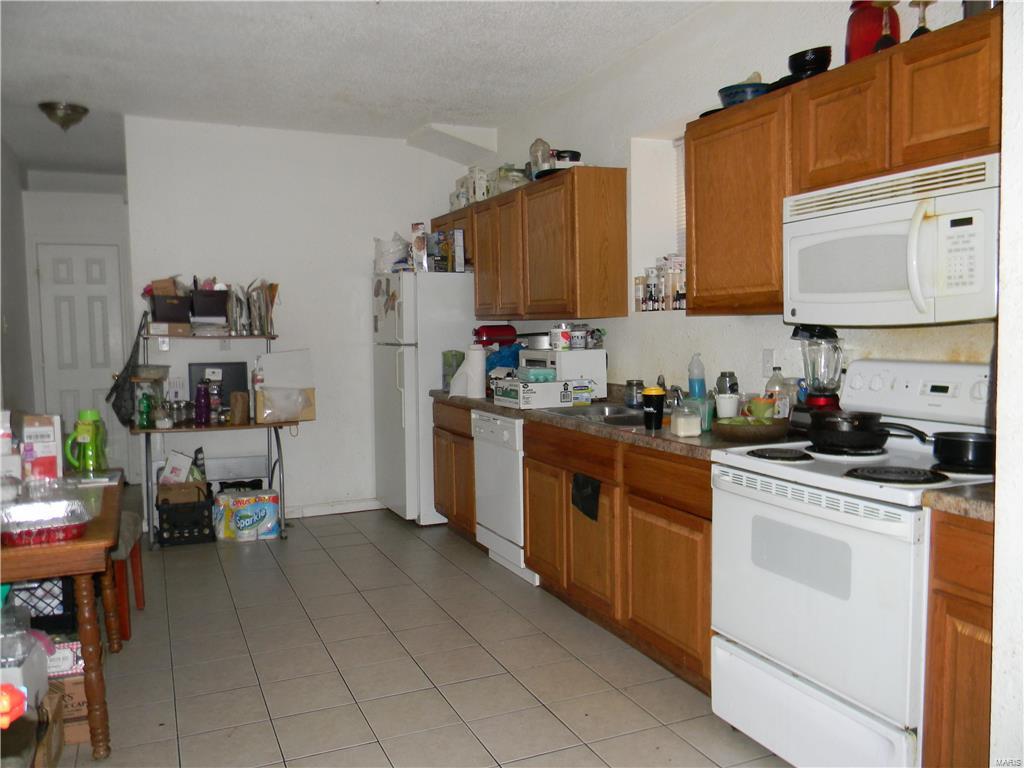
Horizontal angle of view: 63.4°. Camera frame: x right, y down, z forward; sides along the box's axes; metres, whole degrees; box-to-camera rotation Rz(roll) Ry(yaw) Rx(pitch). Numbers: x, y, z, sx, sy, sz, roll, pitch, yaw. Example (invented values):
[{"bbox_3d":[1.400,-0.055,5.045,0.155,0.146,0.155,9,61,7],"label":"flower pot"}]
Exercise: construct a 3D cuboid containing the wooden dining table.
[{"bbox_3d":[-1.776,0.789,2.861,0.800,0.720,1.320,-3,5,-24],"label":"wooden dining table"}]

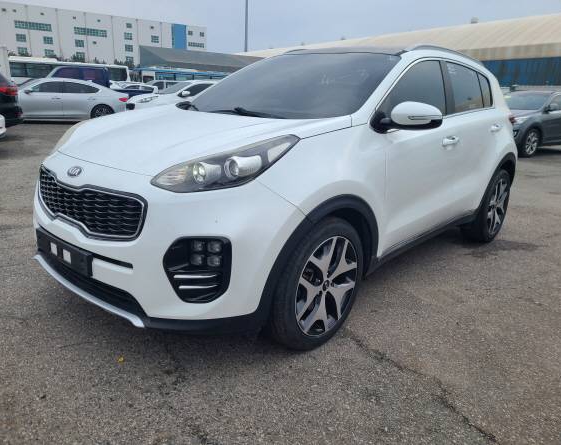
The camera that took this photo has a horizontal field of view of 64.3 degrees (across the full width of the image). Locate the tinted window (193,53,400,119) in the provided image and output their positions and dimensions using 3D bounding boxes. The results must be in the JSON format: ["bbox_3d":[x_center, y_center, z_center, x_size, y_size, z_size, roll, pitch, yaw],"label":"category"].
[{"bbox_3d":[0.051,-0.947,2.998,1.400,0.140,0.930,16,49,39],"label":"tinted window"}]

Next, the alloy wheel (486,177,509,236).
[{"bbox_3d":[1.935,-0.157,4.150,0.180,0.520,0.520,16,21,39],"label":"alloy wheel"}]

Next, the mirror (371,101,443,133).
[{"bbox_3d":[0.715,-0.568,2.407,0.260,0.170,0.220,16,21,39],"label":"mirror"}]

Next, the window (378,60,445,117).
[{"bbox_3d":[0.846,-0.863,2.806,0.150,0.380,1.060,16,21,39],"label":"window"}]

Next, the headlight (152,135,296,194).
[{"bbox_3d":[-0.199,-0.252,1.977,0.370,0.260,0.630,16,21,39],"label":"headlight"}]

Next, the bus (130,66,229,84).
[{"bbox_3d":[-8.804,-13.106,43.200,11.000,3.250,2.500,-4,17,-21],"label":"bus"}]

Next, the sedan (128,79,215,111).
[{"bbox_3d":[-3.048,-4.305,16.056,4.500,1.660,1.860,-6,18,-29],"label":"sedan"}]

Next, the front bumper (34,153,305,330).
[{"bbox_3d":[-0.800,0.014,2.339,1.830,0.740,0.700,16,21,39],"label":"front bumper"}]

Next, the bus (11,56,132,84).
[{"bbox_3d":[-18.736,-12.183,38.200,11.000,3.400,2.500,-1,16,-14],"label":"bus"}]

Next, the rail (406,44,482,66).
[{"bbox_3d":[1.339,-1.280,3.456,0.070,0.100,1.650,16,21,39],"label":"rail"}]

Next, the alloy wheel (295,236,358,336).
[{"bbox_3d":[0.172,0.302,2.290,0.190,0.512,0.512,16,21,40],"label":"alloy wheel"}]

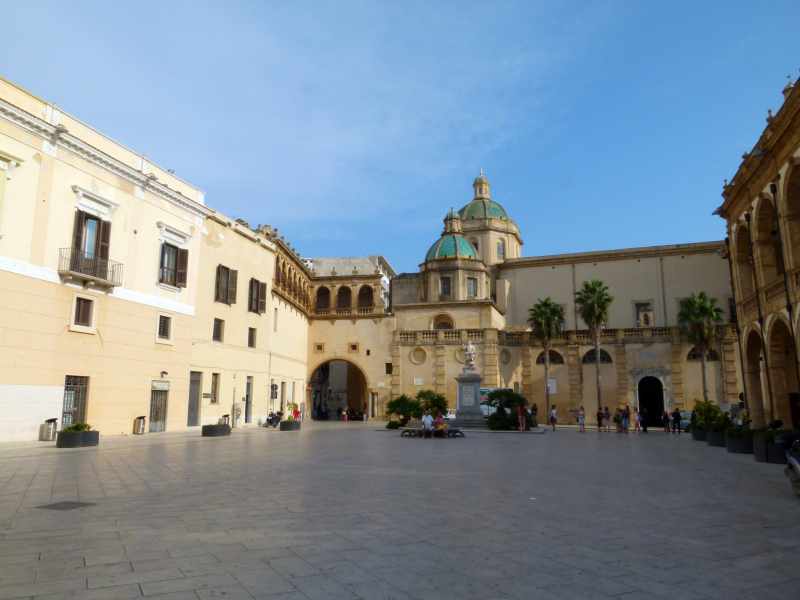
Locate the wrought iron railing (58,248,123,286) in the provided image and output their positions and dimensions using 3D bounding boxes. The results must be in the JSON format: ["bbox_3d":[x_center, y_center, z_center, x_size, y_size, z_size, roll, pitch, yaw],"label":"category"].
[{"bbox_3d":[-16.048,-1.633,30.197,0.761,1.256,3.472,-3,-10,15],"label":"wrought iron railing"}]

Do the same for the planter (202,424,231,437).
[{"bbox_3d":[-10.127,7.183,31.863,1.400,0.600,1.250,5,-11,-26],"label":"planter"}]

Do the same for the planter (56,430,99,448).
[{"bbox_3d":[-12.770,5.507,22.966,1.420,0.640,1.420,-3,-11,16],"label":"planter"}]

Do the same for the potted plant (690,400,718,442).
[{"bbox_3d":[15.396,6.125,29.349,1.100,1.960,1.100,-3,-10,18],"label":"potted plant"}]

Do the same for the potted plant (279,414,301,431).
[{"bbox_3d":[-7.436,8.368,39.335,1.420,1.020,1.420,-3,-11,16],"label":"potted plant"}]

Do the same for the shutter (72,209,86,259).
[{"bbox_3d":[-16.540,-3.110,29.873,0.081,2.996,0.618,-1,-10,9],"label":"shutter"}]

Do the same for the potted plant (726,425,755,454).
[{"bbox_3d":[13.030,5.350,22.236,0.880,1.040,0.880,-3,-10,18],"label":"potted plant"}]

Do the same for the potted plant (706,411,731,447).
[{"bbox_3d":[12.750,5.084,22.625,1.400,1.320,1.400,-3,-11,16],"label":"potted plant"}]

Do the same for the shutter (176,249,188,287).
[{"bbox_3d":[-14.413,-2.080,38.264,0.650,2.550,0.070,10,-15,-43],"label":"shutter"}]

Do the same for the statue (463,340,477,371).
[{"bbox_3d":[5.185,4.091,42.979,0.950,2.200,0.800,0,-11,0],"label":"statue"}]

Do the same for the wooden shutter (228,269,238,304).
[{"bbox_3d":[-12.633,-1.001,43.728,0.081,2.663,0.761,-5,-11,28],"label":"wooden shutter"}]

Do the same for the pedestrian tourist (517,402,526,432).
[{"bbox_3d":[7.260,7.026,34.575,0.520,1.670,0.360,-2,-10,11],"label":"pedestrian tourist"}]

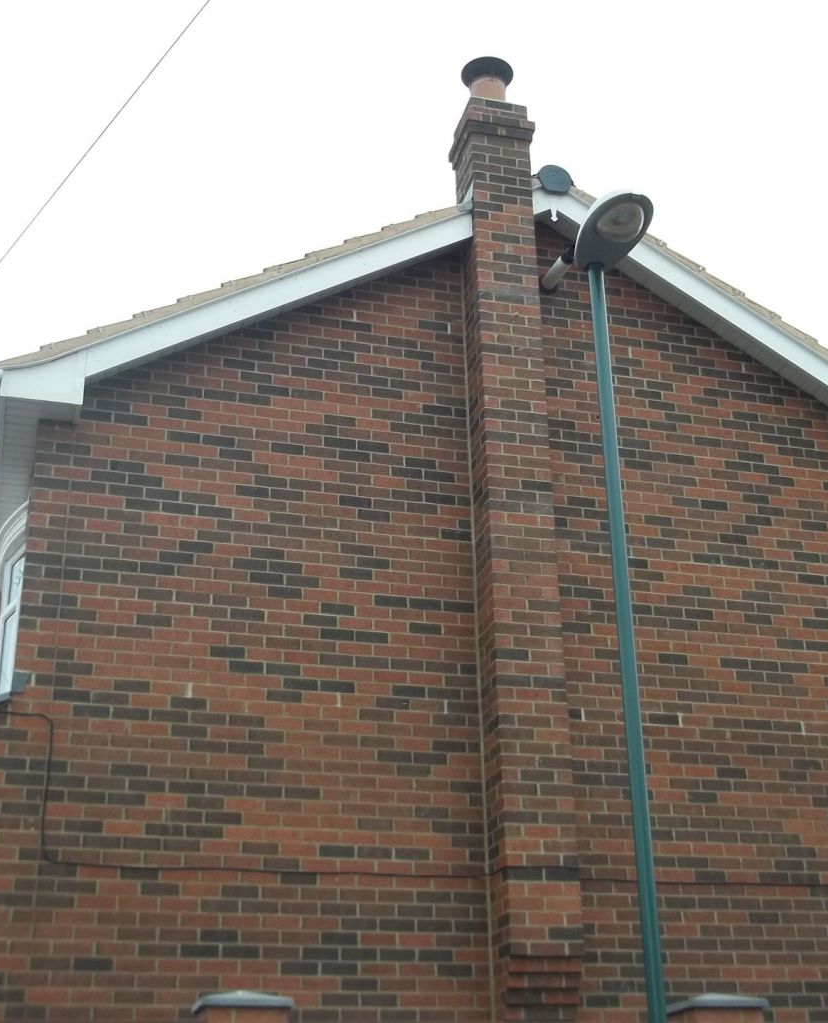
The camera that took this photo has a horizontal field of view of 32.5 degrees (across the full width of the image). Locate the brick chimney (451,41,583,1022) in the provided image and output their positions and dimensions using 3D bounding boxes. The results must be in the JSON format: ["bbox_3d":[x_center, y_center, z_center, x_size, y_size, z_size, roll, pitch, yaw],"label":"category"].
[{"bbox_3d":[0.622,-0.041,9.363,0.520,7.200,0.520,6,-24,-16],"label":"brick chimney"}]

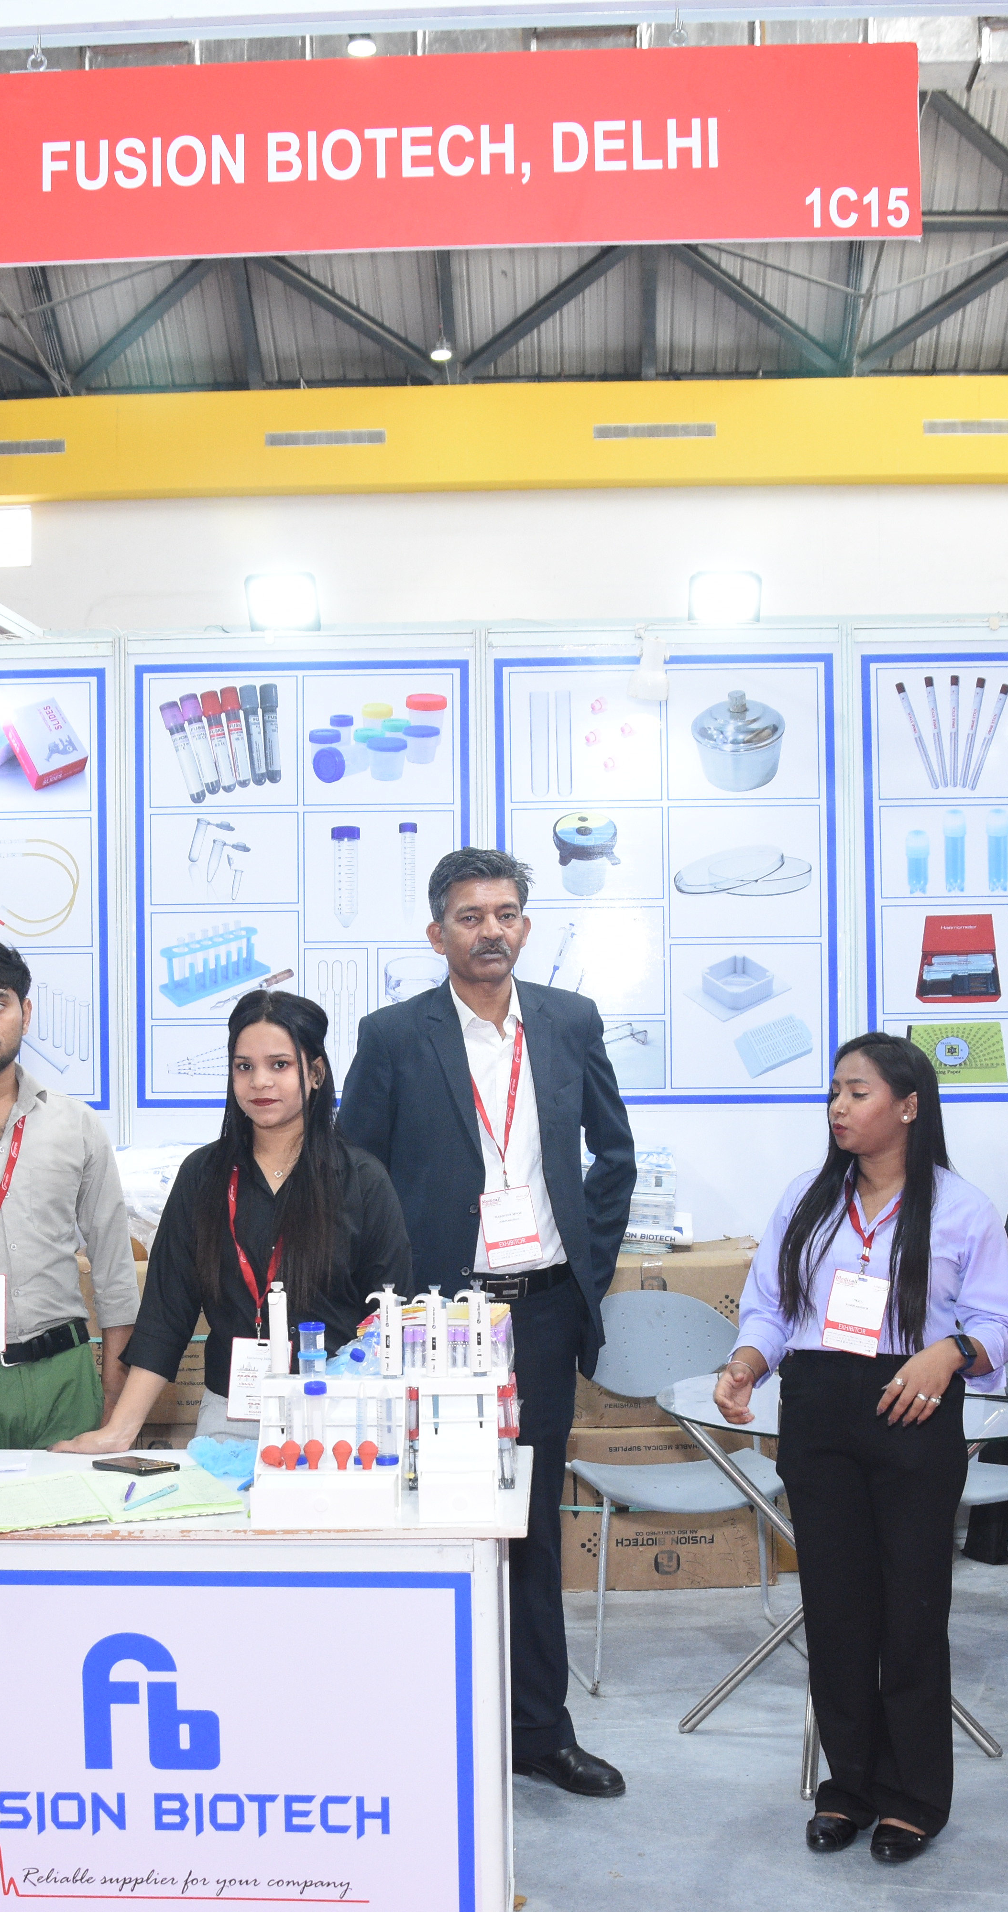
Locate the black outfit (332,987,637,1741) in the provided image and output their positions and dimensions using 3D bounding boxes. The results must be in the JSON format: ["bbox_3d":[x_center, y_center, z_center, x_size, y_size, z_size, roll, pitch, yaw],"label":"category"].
[{"bbox_3d":[-0.036,0.787,4.080,0.550,1.470,0.310,0,0,-12],"label":"black outfit"}]

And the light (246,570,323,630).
[{"bbox_3d":[-0.795,-1.264,7.750,0.280,0.230,0.070,0,23,0],"label":"light"}]

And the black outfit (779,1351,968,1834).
[{"bbox_3d":[0.640,1.100,3.740,0.340,0.860,0.270,-1,0,11],"label":"black outfit"}]

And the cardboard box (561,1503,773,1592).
[{"bbox_3d":[0.420,1.390,5.580,0.550,0.400,0.420,-1,0,3],"label":"cardboard box"}]

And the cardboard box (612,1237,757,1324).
[{"bbox_3d":[0.372,0.965,5.570,0.555,0.390,0.460,0,0,0],"label":"cardboard box"}]

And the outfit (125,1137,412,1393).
[{"bbox_3d":[-0.410,0.550,3.730,0.500,0.470,0.320,-1,0,6],"label":"outfit"}]

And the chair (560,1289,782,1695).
[{"bbox_3d":[0.430,1.185,4.900,0.540,0.790,0.560,-1,0,-14],"label":"chair"}]

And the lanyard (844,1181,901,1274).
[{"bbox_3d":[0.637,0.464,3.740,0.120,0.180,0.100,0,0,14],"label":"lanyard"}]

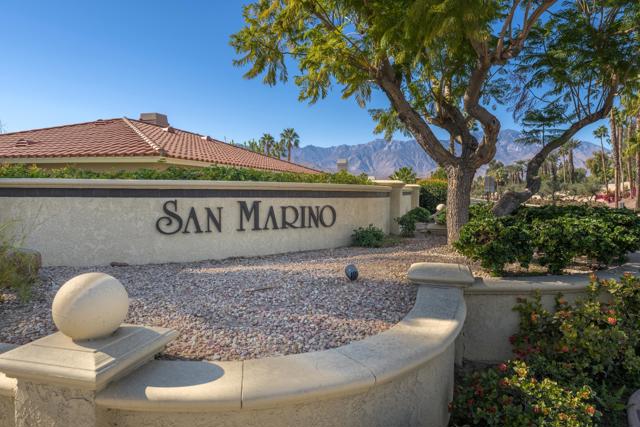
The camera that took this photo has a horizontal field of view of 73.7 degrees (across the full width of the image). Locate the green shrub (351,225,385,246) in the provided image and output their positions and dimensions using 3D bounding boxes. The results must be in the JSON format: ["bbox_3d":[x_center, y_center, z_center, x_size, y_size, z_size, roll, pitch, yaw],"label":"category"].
[{"bbox_3d":[0.837,0.388,7.520,0.600,0.400,0.550,0,2,0],"label":"green shrub"}]

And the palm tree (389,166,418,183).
[{"bbox_3d":[6.826,-1.687,34.961,2.400,4.150,2.400,0,2,0],"label":"palm tree"}]

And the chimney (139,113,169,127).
[{"bbox_3d":[-7.917,-4.388,20.350,0.950,0.900,0.900,1,2,18],"label":"chimney"}]

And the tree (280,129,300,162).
[{"bbox_3d":[-4.258,-6.410,61.803,2.900,11.580,2.900,0,2,0],"label":"tree"}]

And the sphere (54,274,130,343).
[{"bbox_3d":[-1.206,0.492,2.259,0.355,0.350,0.355,0,2,0],"label":"sphere"}]

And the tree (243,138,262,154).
[{"bbox_3d":[-8.650,-4.923,54.854,3.200,9.130,3.200,0,2,0],"label":"tree"}]

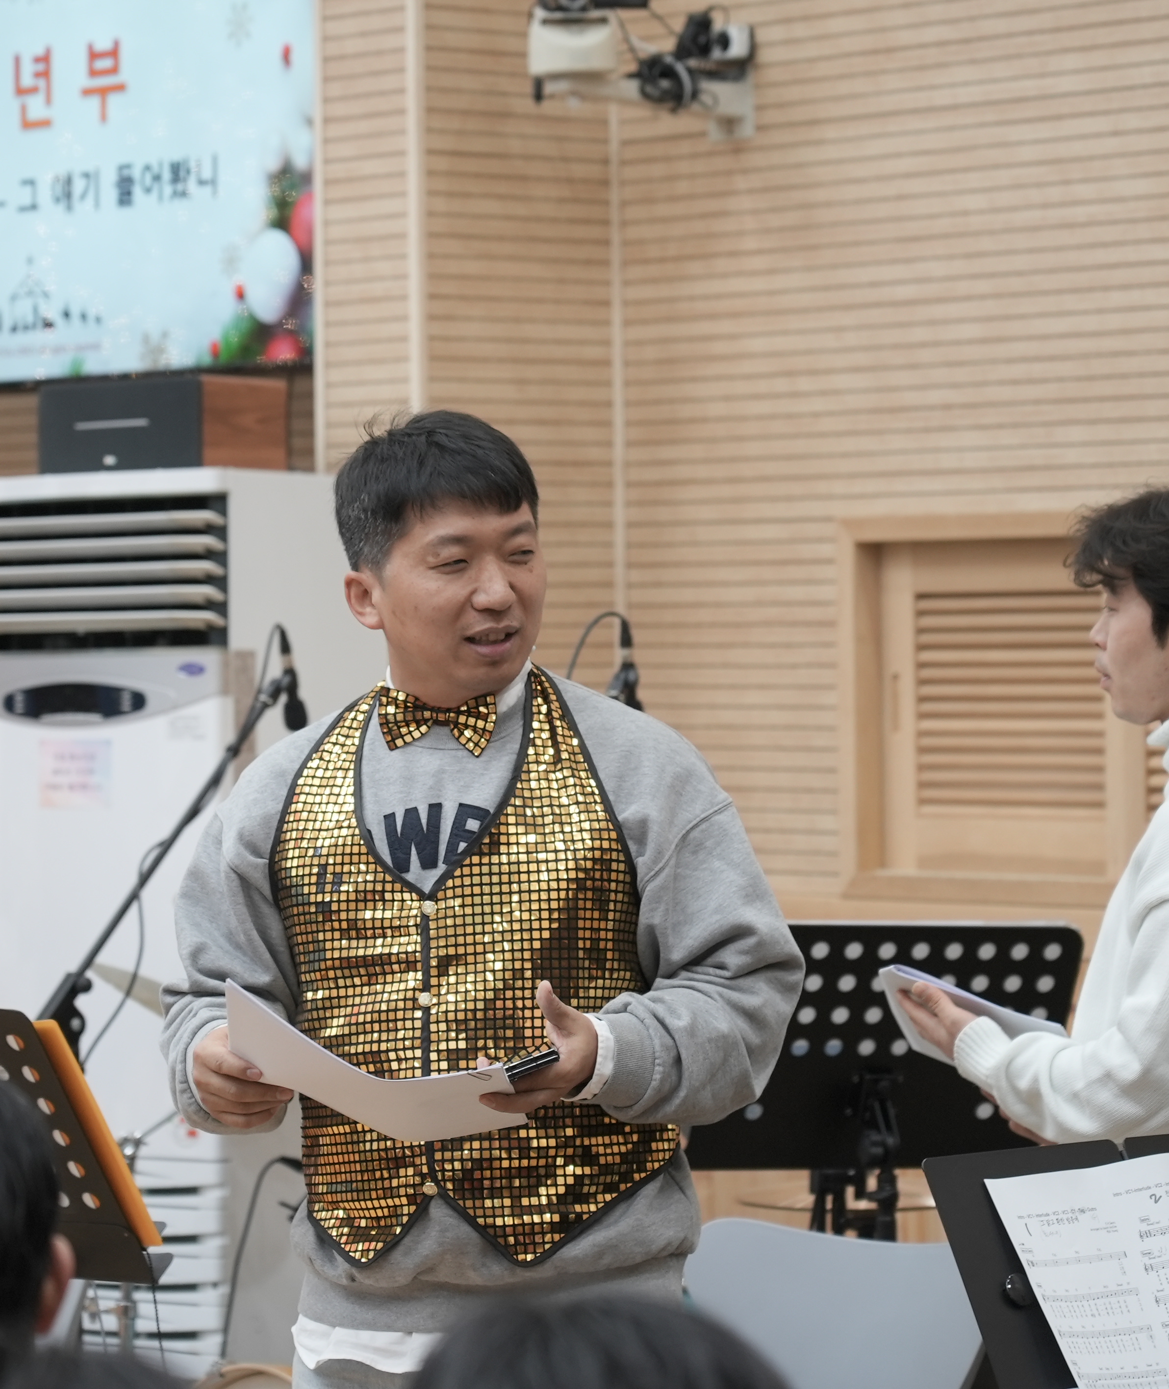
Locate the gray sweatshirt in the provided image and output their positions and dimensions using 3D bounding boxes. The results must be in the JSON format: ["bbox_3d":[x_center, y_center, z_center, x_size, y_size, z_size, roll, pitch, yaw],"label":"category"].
[{"bbox_3d":[-0.097,0.282,5.180,0.560,0.620,0.360,-1,1,14],"label":"gray sweatshirt"}]

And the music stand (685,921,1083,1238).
[{"bbox_3d":[0.370,0.876,6.900,0.510,1.190,0.470,-1,1,-21],"label":"music stand"}]

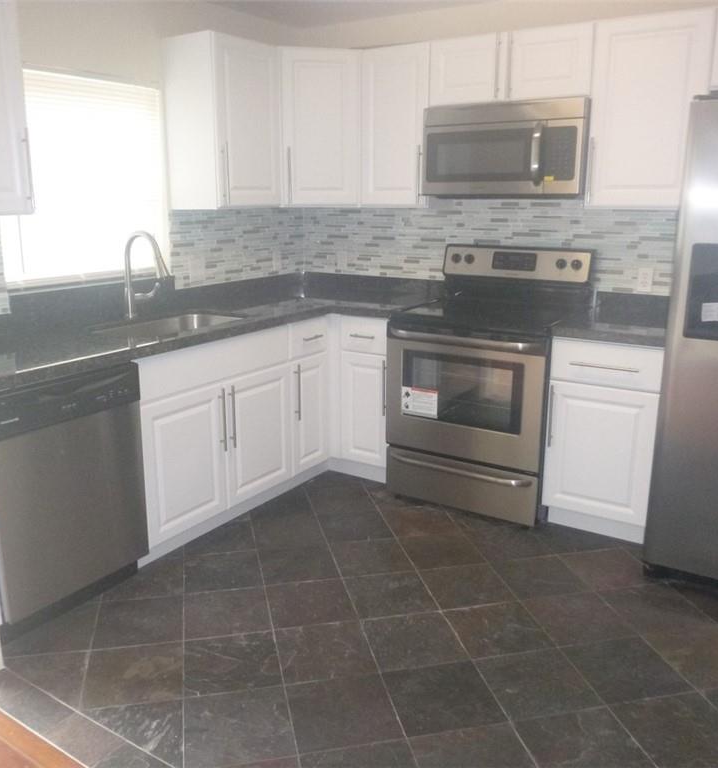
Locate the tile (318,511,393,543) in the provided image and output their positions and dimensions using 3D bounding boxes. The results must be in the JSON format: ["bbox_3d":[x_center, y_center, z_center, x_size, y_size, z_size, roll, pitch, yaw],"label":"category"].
[{"bbox_3d":[-0.013,0.644,3.340,0.298,0.010,0.298,-3,14,-12],"label":"tile"}]

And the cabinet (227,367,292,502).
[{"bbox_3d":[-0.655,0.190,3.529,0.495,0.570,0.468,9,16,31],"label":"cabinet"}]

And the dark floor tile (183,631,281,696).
[{"bbox_3d":[-0.408,0.897,2.376,0.301,0.012,0.301,-3,14,-12],"label":"dark floor tile"}]

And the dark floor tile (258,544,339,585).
[{"bbox_3d":[-0.242,0.731,2.991,0.298,0.010,0.298,-3,14,-12],"label":"dark floor tile"}]

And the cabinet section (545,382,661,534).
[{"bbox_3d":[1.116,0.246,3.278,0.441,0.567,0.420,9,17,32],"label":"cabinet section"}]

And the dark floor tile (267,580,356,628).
[{"bbox_3d":[-0.178,0.813,2.739,0.303,0.012,0.303,-3,14,-12],"label":"dark floor tile"}]

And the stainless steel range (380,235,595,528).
[{"bbox_3d":[0.628,-0.036,3.644,0.770,1.210,0.710,9,16,31],"label":"stainless steel range"}]

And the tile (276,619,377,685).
[{"bbox_3d":[-0.112,0.887,2.446,0.300,0.015,0.300,-3,14,-12],"label":"tile"}]

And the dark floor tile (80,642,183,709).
[{"bbox_3d":[-0.704,0.913,2.313,0.301,0.012,0.301,-3,14,-12],"label":"dark floor tile"}]

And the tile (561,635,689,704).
[{"bbox_3d":[0.848,0.913,2.355,0.303,0.012,0.303,-3,14,-12],"label":"tile"}]

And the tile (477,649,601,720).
[{"bbox_3d":[0.549,0.928,2.286,0.300,0.015,0.300,-3,14,-12],"label":"tile"}]

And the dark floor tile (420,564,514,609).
[{"bbox_3d":[0.415,0.781,2.852,0.301,0.012,0.301,-3,14,-12],"label":"dark floor tile"}]

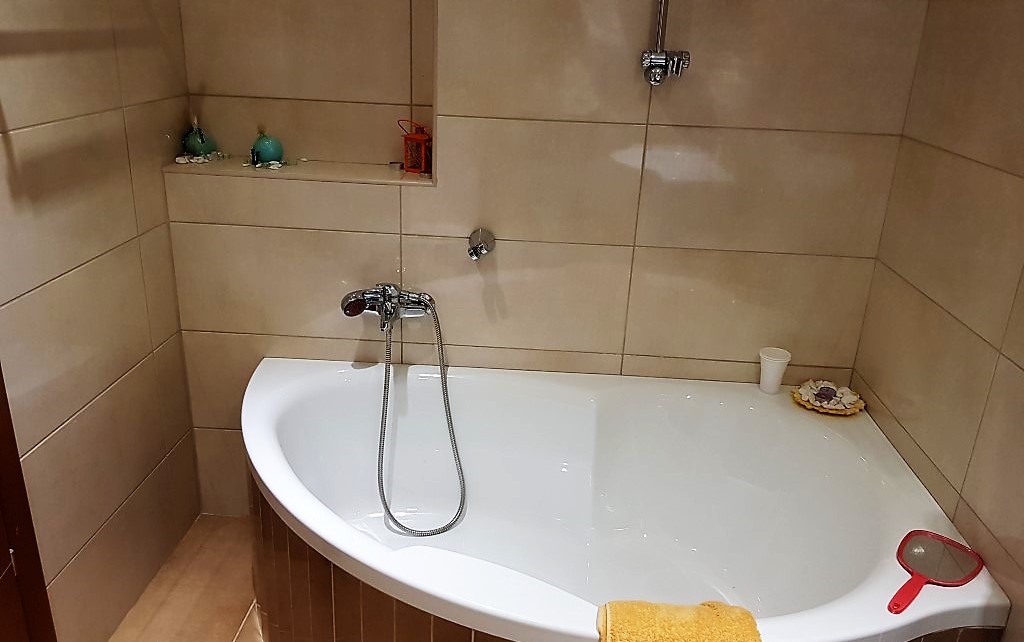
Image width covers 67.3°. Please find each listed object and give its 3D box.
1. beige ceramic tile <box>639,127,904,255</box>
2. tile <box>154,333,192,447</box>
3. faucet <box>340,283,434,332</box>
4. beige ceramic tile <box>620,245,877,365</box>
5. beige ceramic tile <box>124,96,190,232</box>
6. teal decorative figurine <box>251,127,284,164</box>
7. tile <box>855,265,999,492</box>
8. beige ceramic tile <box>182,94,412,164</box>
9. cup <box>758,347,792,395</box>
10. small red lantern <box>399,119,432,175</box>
[{"bbox_3d":[0.614,-0.311,1.877,0.599,0.300,0.012,3,21,2],"label":"beige ceramic tile"},{"bbox_3d":[-0.915,0.190,2.078,0.010,0.300,0.146,3,21,2],"label":"tile"},{"bbox_3d":[-0.313,-0.036,1.961,0.238,0.105,0.135,3,21,2],"label":"faucet"},{"bbox_3d":[0.603,-0.032,1.986,0.599,0.300,0.012,3,21,2],"label":"beige ceramic tile"},{"bbox_3d":[-0.886,-0.405,1.956,0.010,0.300,0.350,3,21,2],"label":"beige ceramic tile"},{"bbox_3d":[-0.639,-0.459,2.011,0.088,0.099,0.085,3,21,2],"label":"teal decorative figurine"},{"bbox_3d":[0.890,0.092,1.700,0.010,0.300,0.582,3,21,2],"label":"tile"},{"bbox_3d":[-0.569,-0.516,2.083,0.603,0.159,0.012,3,21,2],"label":"beige ceramic tile"},{"bbox_3d":[0.679,0.137,2.001,0.079,0.101,0.079,3,21,2],"label":"cup"},{"bbox_3d":[-0.244,-0.455,2.014,0.066,0.125,0.062,10,22,18],"label":"small red lantern"}]

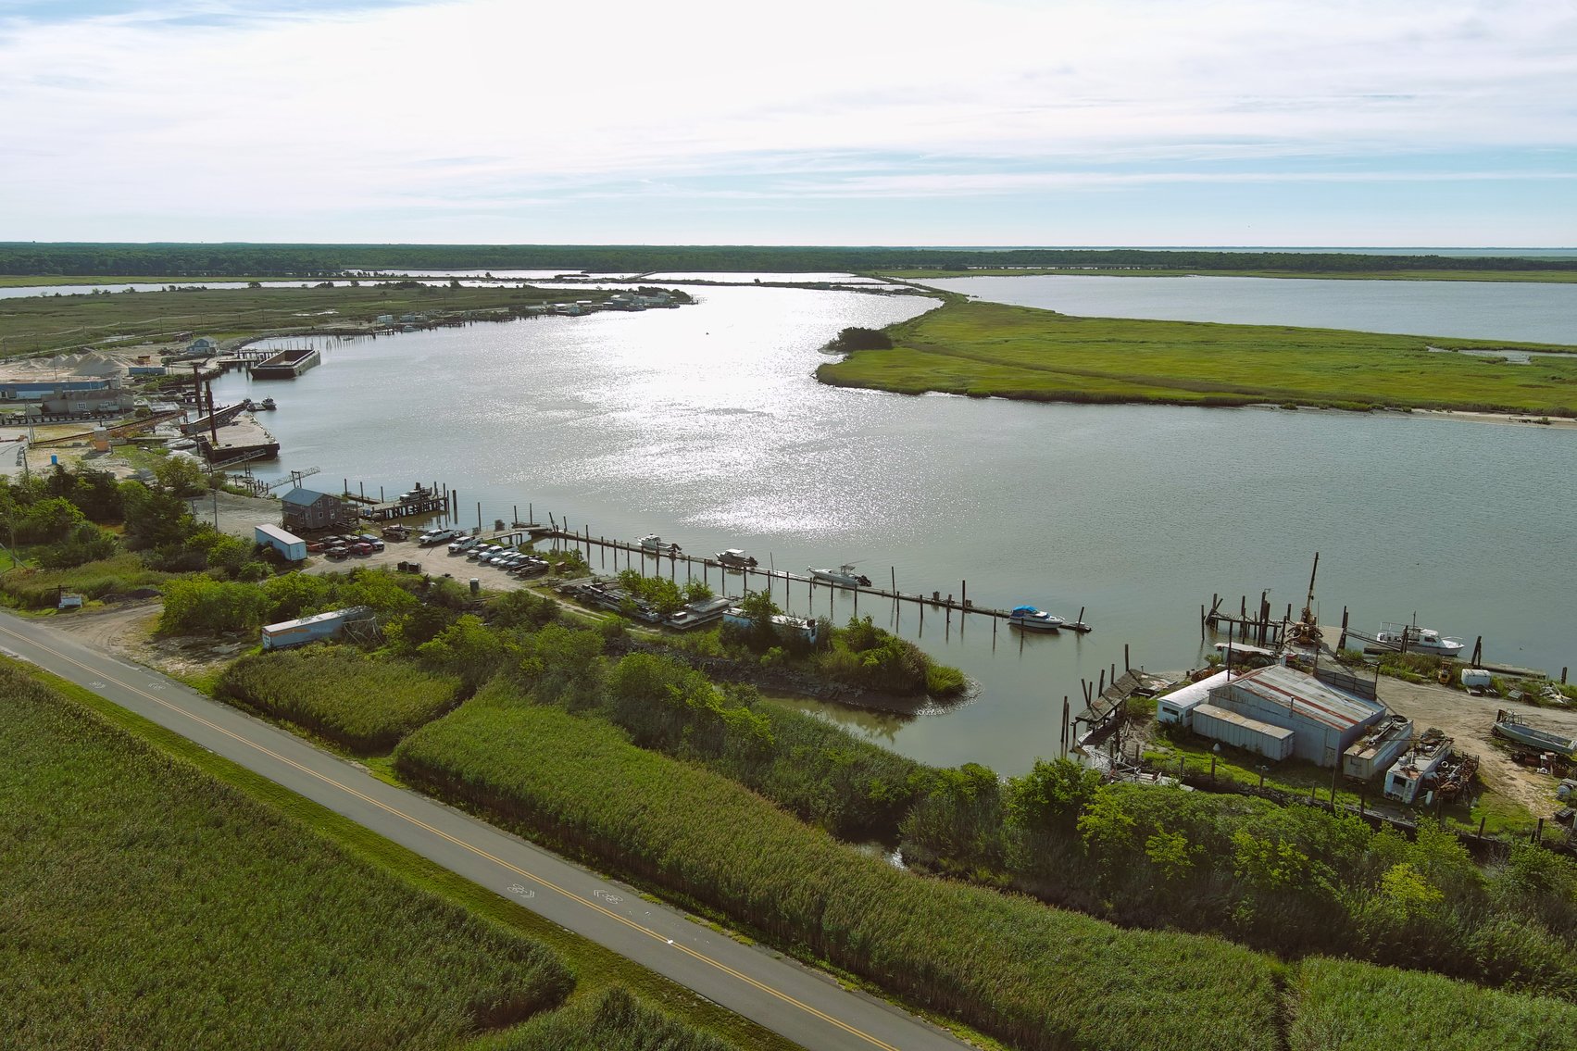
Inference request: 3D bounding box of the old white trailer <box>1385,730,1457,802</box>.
[{"bbox_3d":[60.653,23.060,121.804,2.420,2.550,12.600,11,17,41],"label":"old white trailer"}]

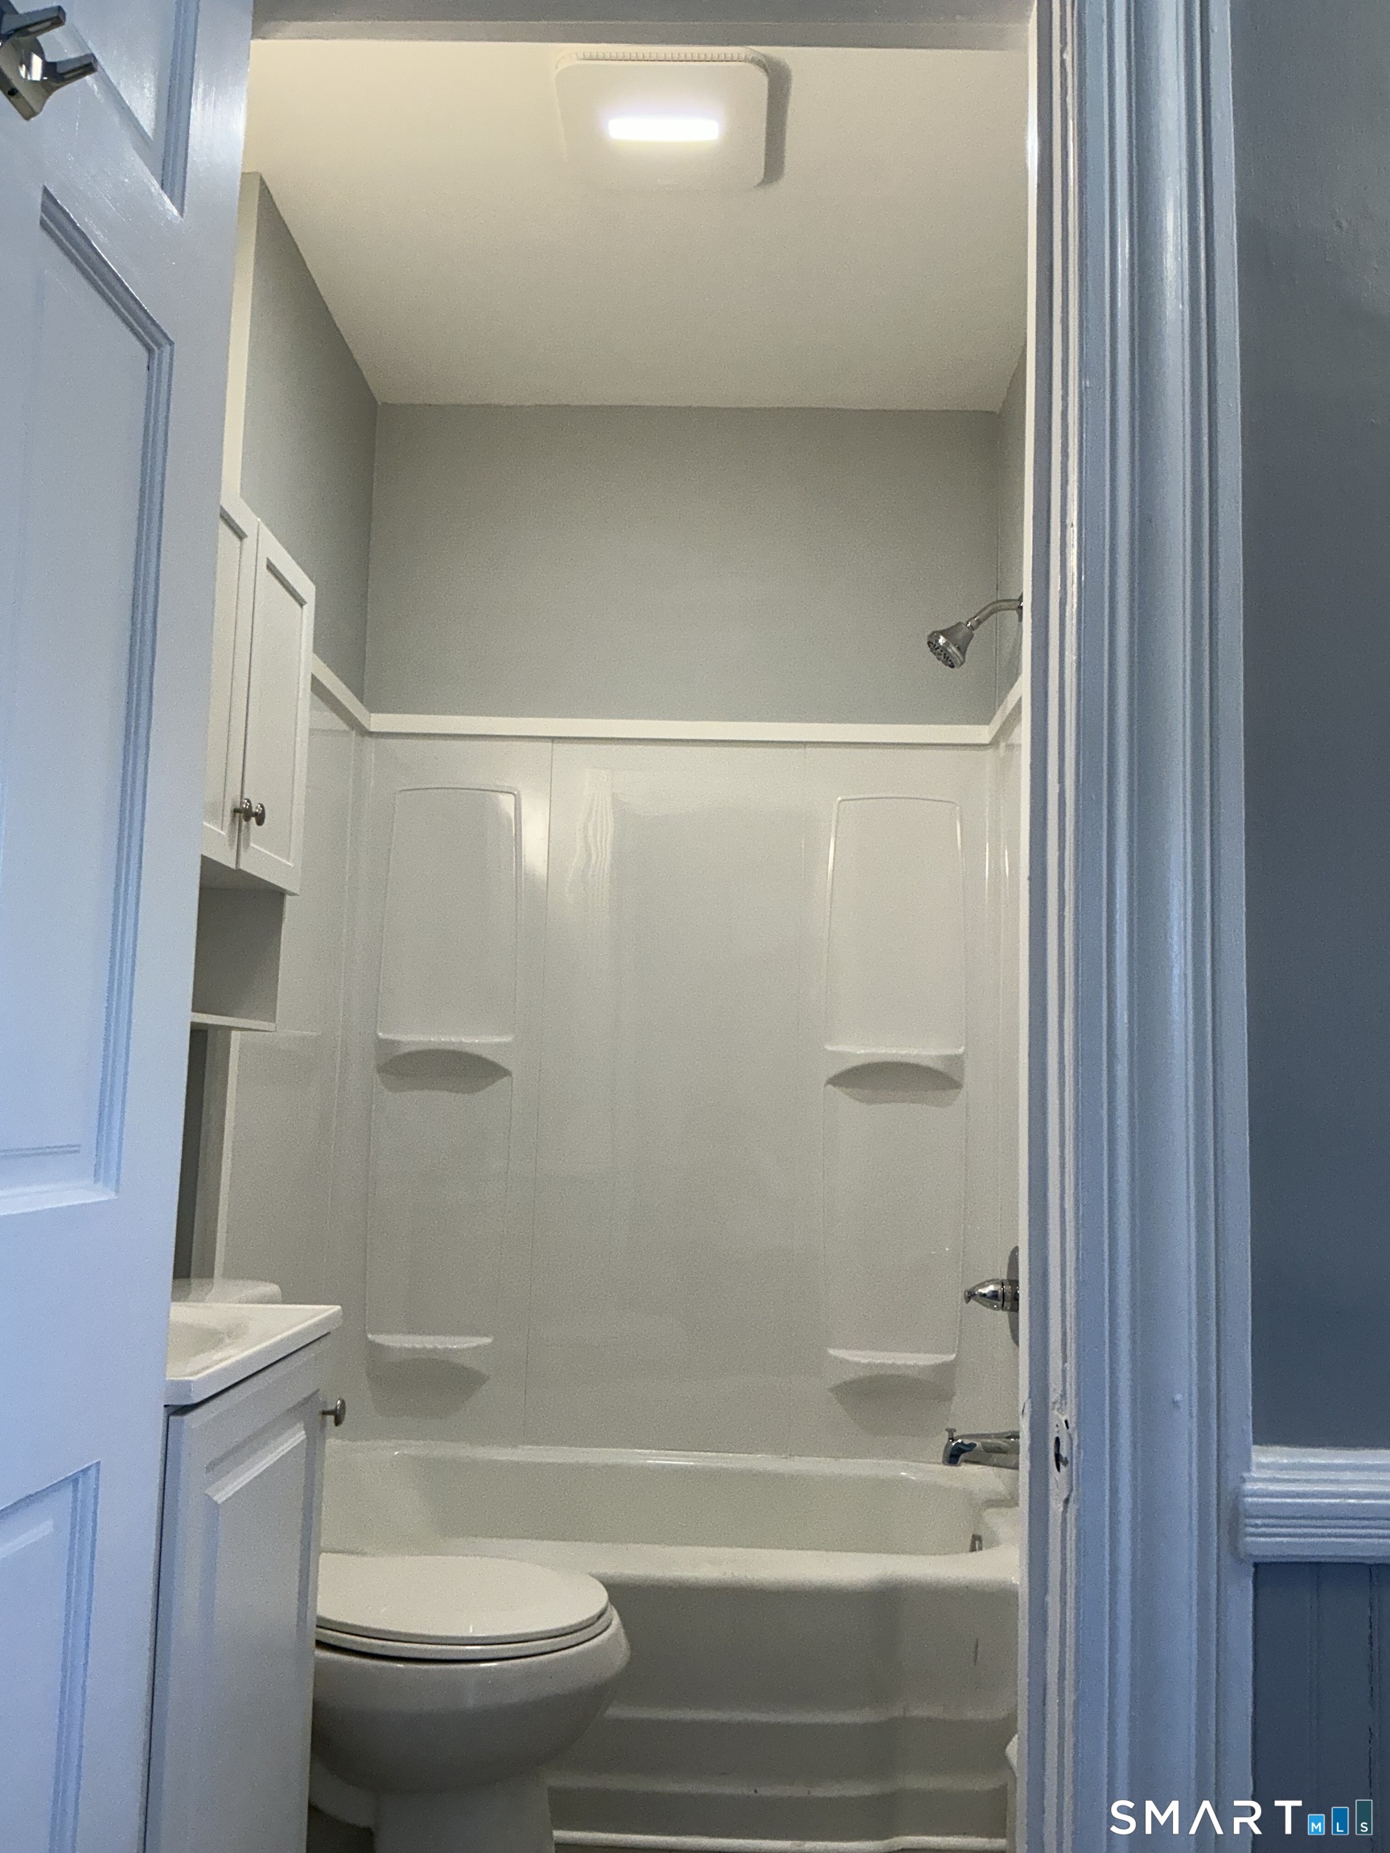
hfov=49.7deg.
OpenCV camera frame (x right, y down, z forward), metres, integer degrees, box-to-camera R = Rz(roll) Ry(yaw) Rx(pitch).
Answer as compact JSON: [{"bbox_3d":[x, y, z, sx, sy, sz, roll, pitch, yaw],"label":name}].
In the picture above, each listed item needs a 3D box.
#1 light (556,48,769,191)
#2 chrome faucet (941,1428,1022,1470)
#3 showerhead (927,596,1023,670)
[{"bbox_3d":[-0.045,-1.233,2.291,0.310,0.033,0.305,1,-7,2],"label":"light"},{"bbox_3d":[0.513,0.936,2.683,0.136,0.068,0.055,1,-7,2],"label":"chrome faucet"},{"bbox_3d":[0.538,-0.561,2.864,0.188,0.150,0.082,1,-7,2],"label":"showerhead"}]

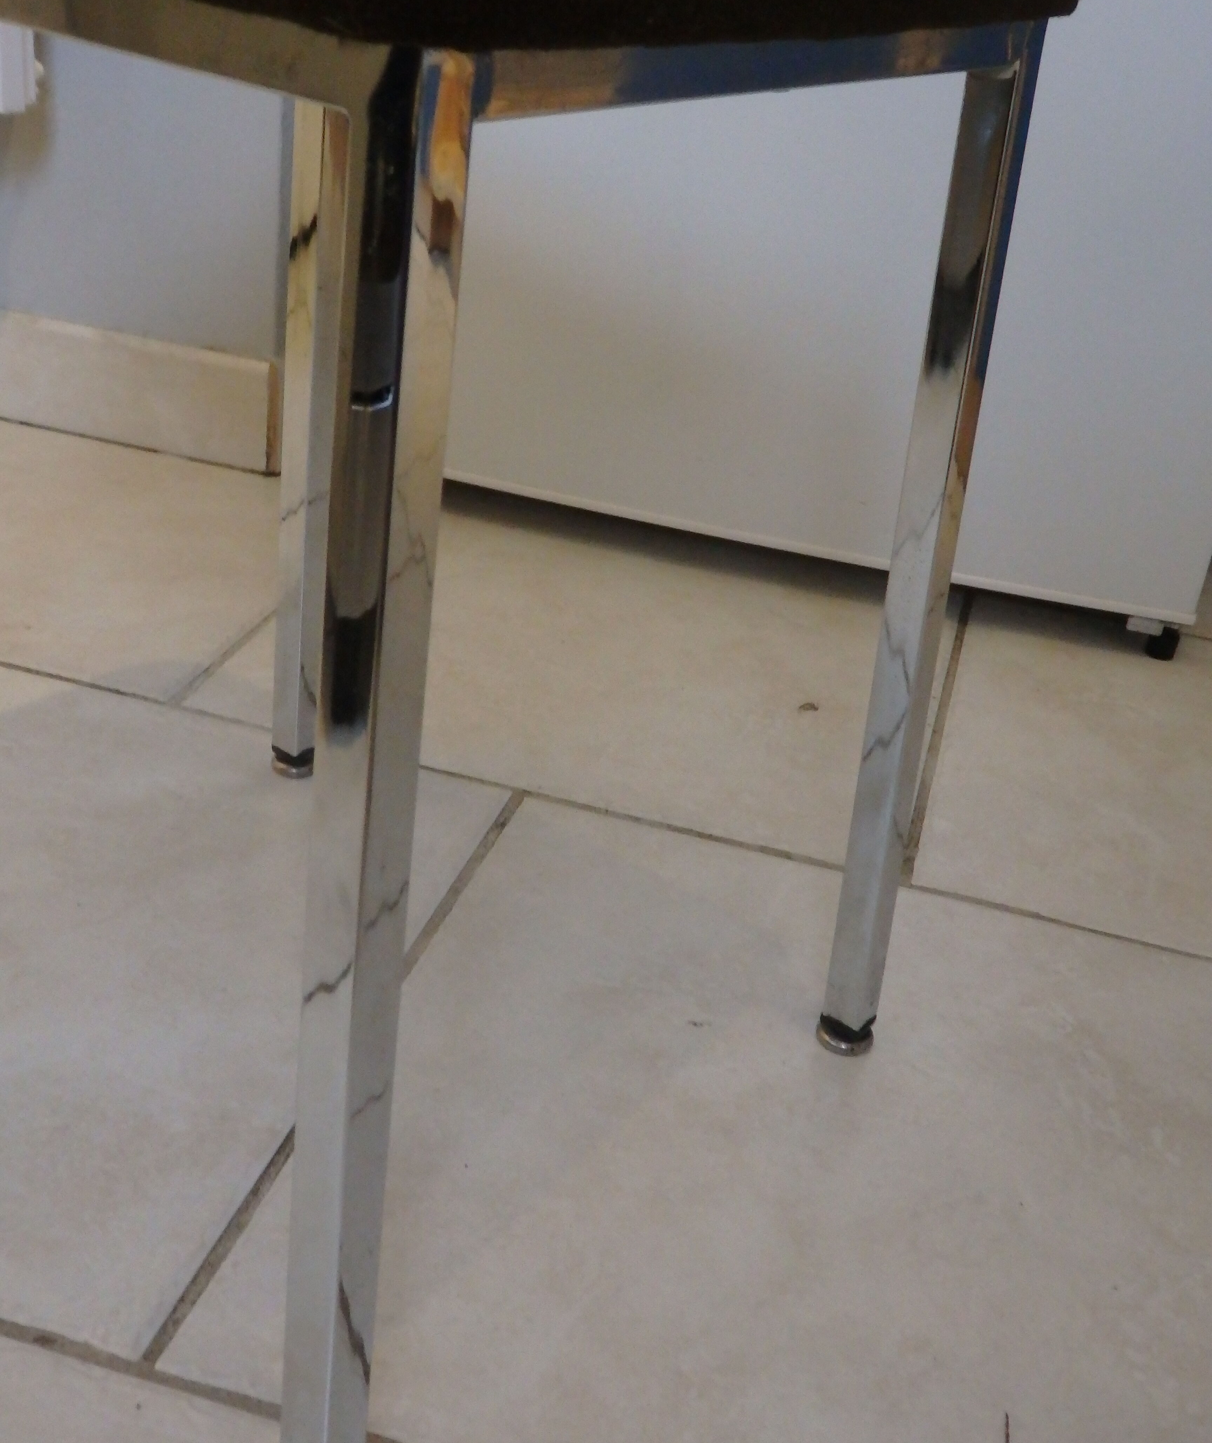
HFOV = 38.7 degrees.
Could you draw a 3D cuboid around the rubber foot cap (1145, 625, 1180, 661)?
[{"bbox_3d":[0.404,-0.058,1.251,0.022,0.021,0.022,13,28,10],"label":"rubber foot cap"}]

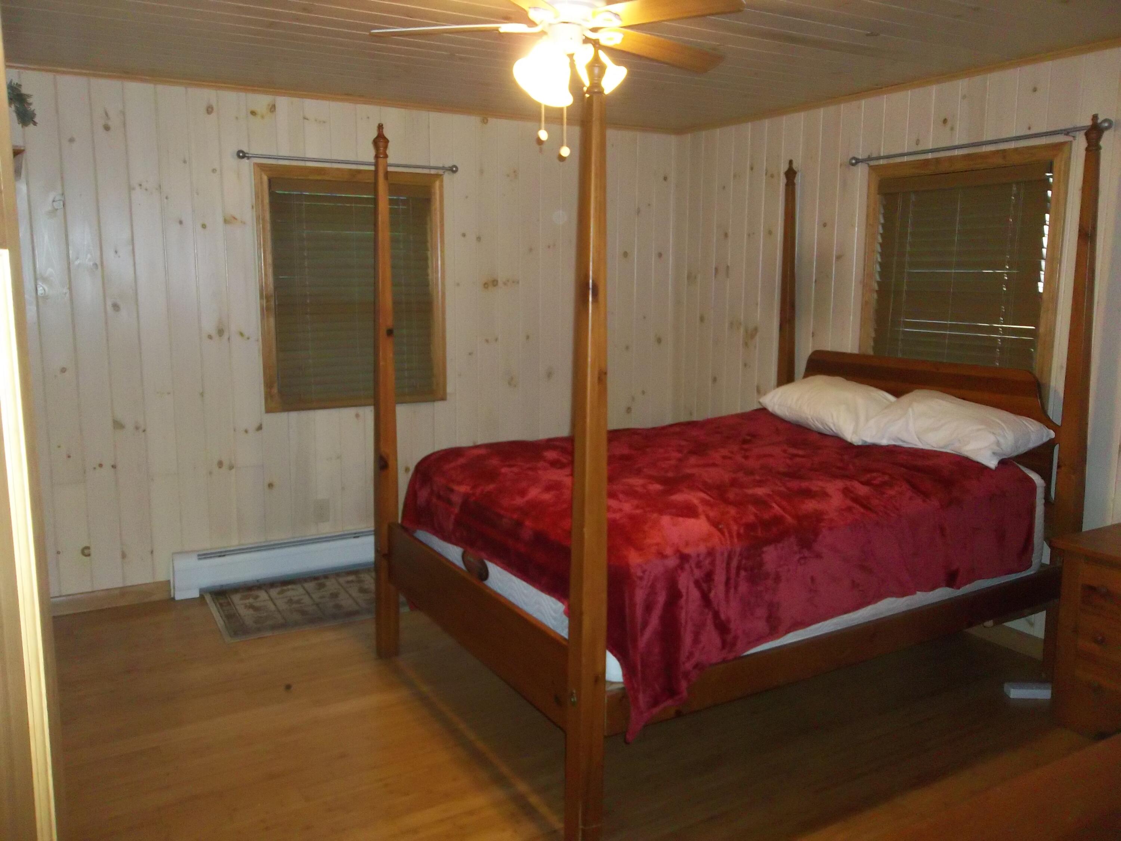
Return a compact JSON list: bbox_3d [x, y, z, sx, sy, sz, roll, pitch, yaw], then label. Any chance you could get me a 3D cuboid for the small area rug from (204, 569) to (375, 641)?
[{"bbox_3d":[-1.125,0.852,4.288,1.090,0.012,0.700,-5,11,-30],"label":"small area rug"}]

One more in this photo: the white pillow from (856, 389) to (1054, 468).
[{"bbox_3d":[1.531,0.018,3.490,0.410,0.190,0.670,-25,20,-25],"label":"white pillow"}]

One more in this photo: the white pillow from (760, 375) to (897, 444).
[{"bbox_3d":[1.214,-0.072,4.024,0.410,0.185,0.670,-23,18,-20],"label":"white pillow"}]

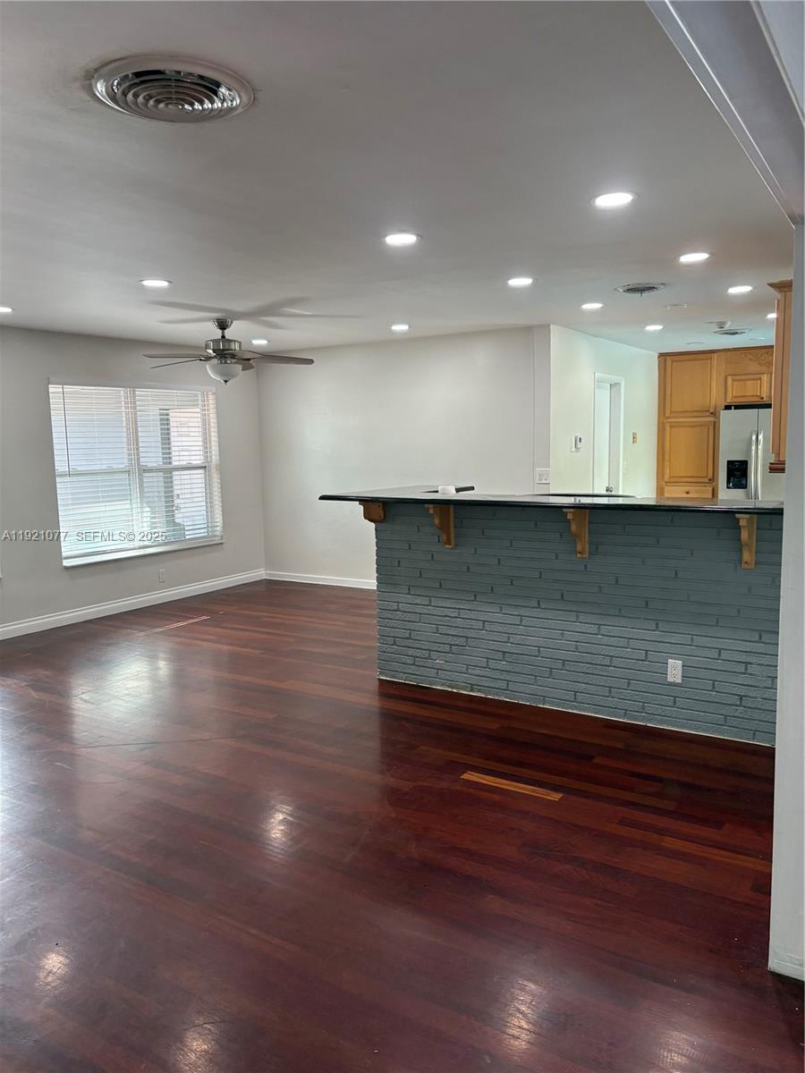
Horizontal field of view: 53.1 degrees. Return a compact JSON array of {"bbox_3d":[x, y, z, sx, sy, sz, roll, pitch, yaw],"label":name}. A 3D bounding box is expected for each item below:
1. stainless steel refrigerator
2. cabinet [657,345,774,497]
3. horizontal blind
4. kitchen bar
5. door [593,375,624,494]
[{"bbox_3d":[4.198,-0.588,9.268,0.911,1.764,0.846,3,8,33],"label":"stainless steel refrigerator"},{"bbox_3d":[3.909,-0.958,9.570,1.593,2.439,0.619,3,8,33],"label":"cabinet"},{"bbox_3d":[-2.421,-0.603,7.546,0.128,1.552,1.872,3,8,33],"label":"horizontal blind"},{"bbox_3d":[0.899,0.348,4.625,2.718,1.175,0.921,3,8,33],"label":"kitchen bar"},{"bbox_3d":[2.142,-0.600,8.363,0.091,2.099,0.898,3,8,33],"label":"door"}]

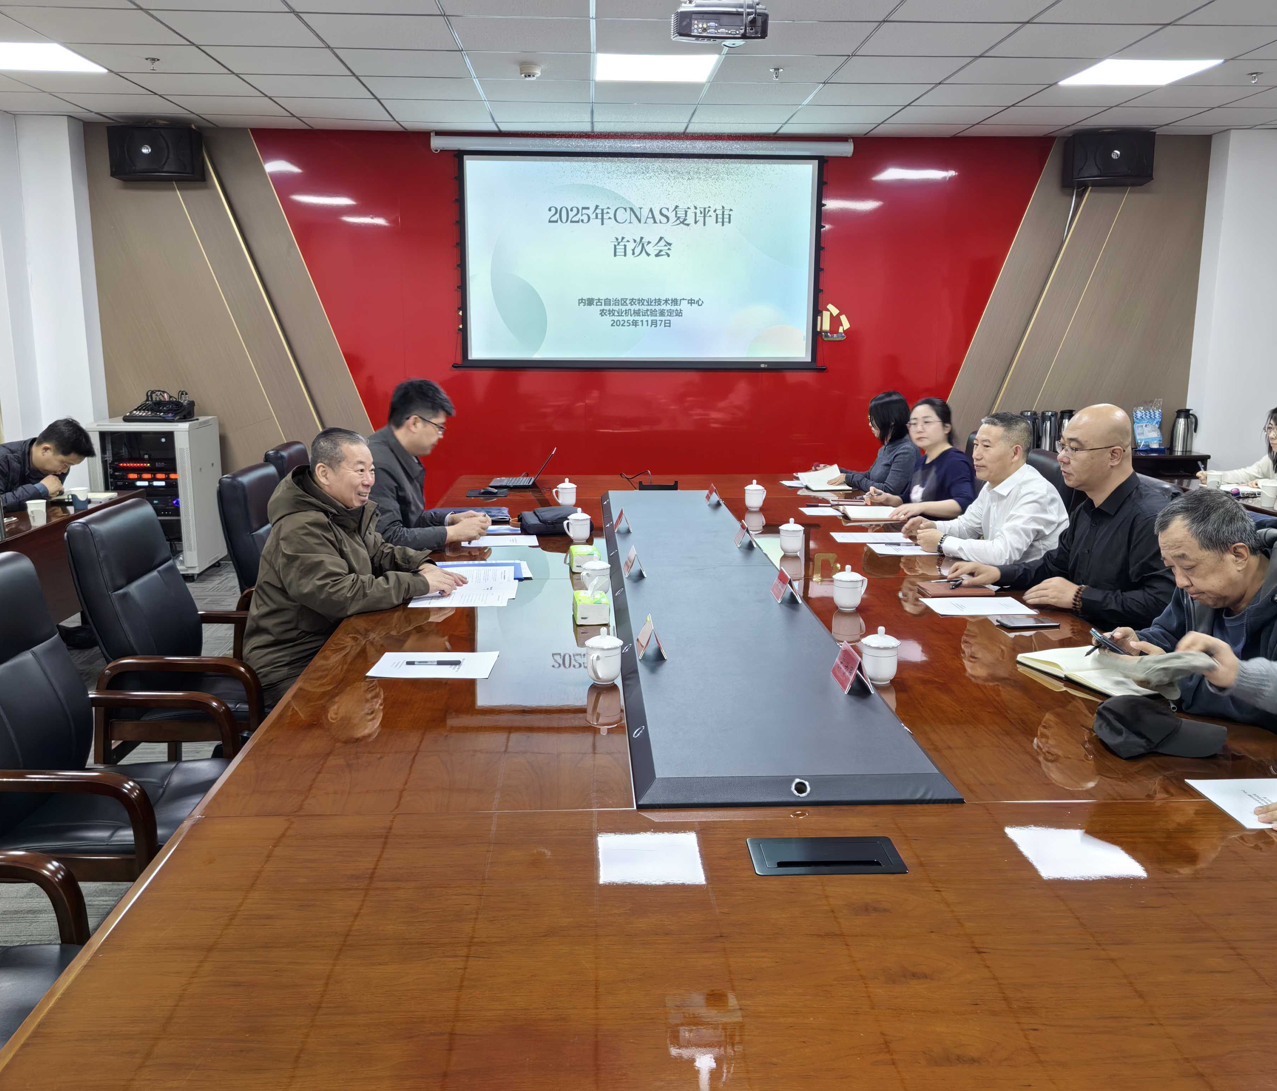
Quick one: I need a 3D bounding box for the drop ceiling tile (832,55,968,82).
[{"bbox_3d":[1.277,-2.340,5.567,0.600,0.020,0.600,0,11,-2],"label":"drop ceiling tile"}]

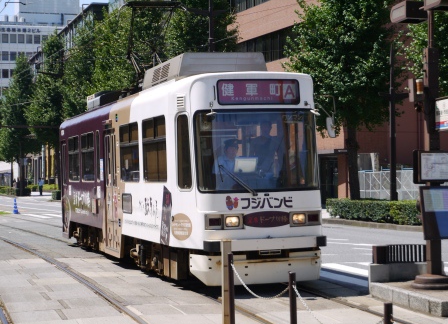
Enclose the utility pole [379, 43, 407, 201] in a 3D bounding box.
[{"bbox_3d":[5.083,-0.910,33.027,0.850,5.433,0.250,-1,-1,-17],"label":"utility pole"}]

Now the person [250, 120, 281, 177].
[{"bbox_3d":[0.668,0.199,16.992,0.520,1.680,0.360,-1,-1,-17],"label":"person"}]

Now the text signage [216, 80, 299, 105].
[{"bbox_3d":[0.505,-1.003,15.602,1.236,0.363,0.100,-1,-1,-17],"label":"text signage"}]

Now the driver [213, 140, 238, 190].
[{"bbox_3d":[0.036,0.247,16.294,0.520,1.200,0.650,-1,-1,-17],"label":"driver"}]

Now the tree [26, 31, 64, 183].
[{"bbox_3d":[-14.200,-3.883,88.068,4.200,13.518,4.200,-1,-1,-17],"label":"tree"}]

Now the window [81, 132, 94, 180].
[{"bbox_3d":[-2.811,-0.101,22.434,0.060,1.008,1.550,-1,-1,-17],"label":"window"}]

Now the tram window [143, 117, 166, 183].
[{"bbox_3d":[-1.076,-0.185,16.759,0.060,1.008,1.588,-1,-1,-17],"label":"tram window"}]

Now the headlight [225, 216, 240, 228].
[{"bbox_3d":[0.114,0.843,15.212,0.220,0.162,0.100,-1,-1,-17],"label":"headlight"}]

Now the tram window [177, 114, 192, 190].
[{"bbox_3d":[-0.562,-0.144,15.381,0.060,1.053,0.510,-1,-1,-27],"label":"tram window"}]

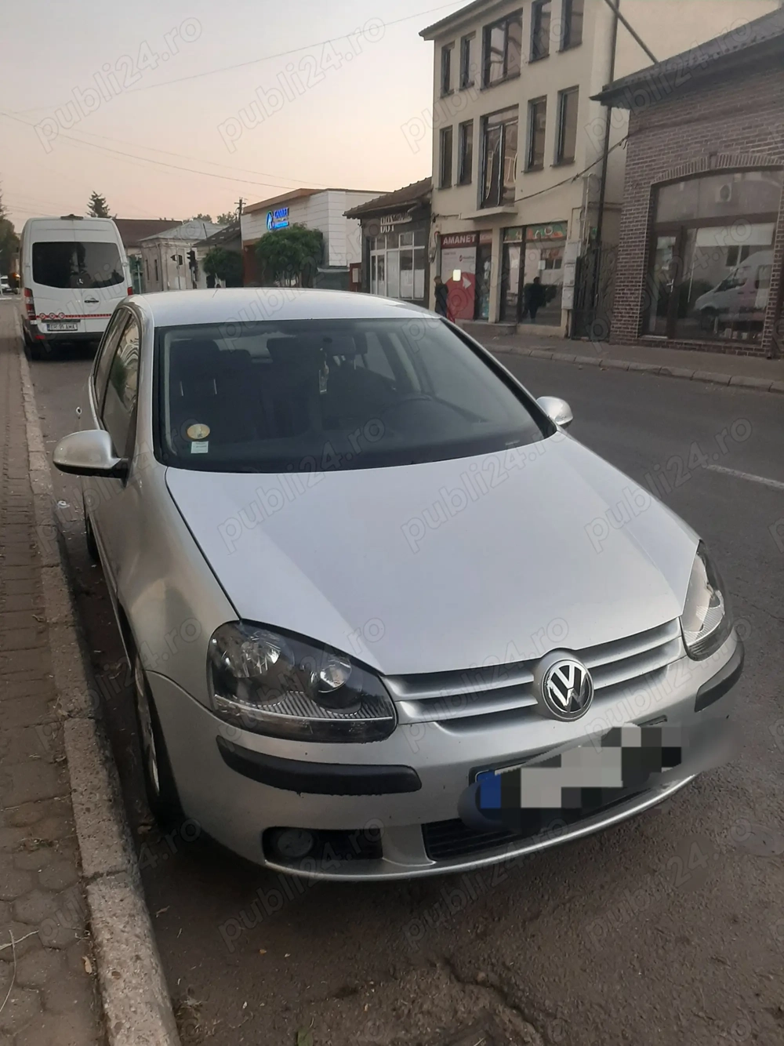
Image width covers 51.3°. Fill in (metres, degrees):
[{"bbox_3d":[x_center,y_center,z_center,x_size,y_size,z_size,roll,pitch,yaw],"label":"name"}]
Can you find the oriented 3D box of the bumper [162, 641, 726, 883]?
[{"bbox_3d":[0.309,0.531,2.148,1.740,0.460,0.580,-7,19,-22],"label":"bumper"}]

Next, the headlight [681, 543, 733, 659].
[{"bbox_3d":[0.849,0.201,2.269,0.385,0.240,0.370,-7,19,-22],"label":"headlight"}]

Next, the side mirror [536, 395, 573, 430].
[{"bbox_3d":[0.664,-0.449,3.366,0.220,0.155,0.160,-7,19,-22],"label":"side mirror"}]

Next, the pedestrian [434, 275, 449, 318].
[{"bbox_3d":[1.541,-6.886,25.517,0.420,1.630,0.500,-6,18,-20],"label":"pedestrian"}]

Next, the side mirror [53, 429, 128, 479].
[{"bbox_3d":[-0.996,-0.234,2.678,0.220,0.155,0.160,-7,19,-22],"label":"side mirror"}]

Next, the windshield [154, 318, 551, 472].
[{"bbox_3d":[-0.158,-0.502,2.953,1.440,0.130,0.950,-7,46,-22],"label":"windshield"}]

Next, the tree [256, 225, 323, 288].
[{"bbox_3d":[-4.225,-10.415,33.408,2.800,3.500,2.800,-7,18,-24],"label":"tree"}]

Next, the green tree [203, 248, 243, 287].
[{"bbox_3d":[-10.287,-15.274,49.951,2.800,3.200,2.800,-7,18,-24],"label":"green tree"}]

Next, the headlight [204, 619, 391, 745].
[{"bbox_3d":[-0.215,0.339,1.828,0.385,0.240,0.370,-7,19,-22],"label":"headlight"}]

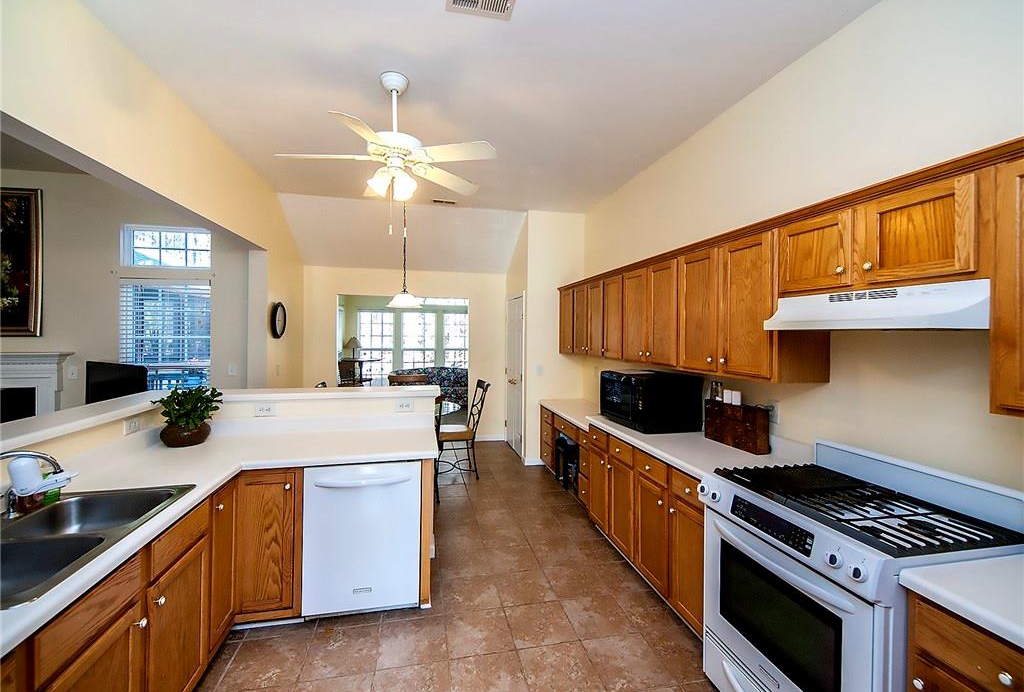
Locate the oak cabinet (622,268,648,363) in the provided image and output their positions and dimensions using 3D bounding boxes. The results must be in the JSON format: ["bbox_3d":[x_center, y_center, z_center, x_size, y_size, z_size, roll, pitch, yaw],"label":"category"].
[{"bbox_3d":[1.137,-0.234,3.343,0.321,0.730,0.380,1,1,-13],"label":"oak cabinet"}]

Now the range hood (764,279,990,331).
[{"bbox_3d":[1.470,-0.137,1.646,0.430,0.155,0.762,1,1,-13],"label":"range hood"}]

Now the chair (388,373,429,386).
[{"bbox_3d":[-1.293,0.906,5.111,0.485,1.045,0.550,1,1,-13],"label":"chair"}]

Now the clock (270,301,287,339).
[{"bbox_3d":[-2.563,-0.285,4.568,0.040,0.400,0.400,1,1,-12],"label":"clock"}]

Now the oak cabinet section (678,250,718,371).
[{"bbox_3d":[1.265,-0.205,2.524,0.333,0.724,0.365,-1,2,-13],"label":"oak cabinet section"}]

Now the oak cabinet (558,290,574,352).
[{"bbox_3d":[0.795,-0.279,4.866,0.325,0.740,0.400,1,1,-12],"label":"oak cabinet"}]

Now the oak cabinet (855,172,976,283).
[{"bbox_3d":[1.546,-0.384,1.484,0.325,0.315,0.370,1,1,-12],"label":"oak cabinet"}]

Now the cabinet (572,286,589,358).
[{"bbox_3d":[0.886,-0.265,4.456,0.325,0.735,0.370,1,1,-12],"label":"cabinet"}]

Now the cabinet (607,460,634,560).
[{"bbox_3d":[1.054,1.105,2.914,0.635,0.595,0.375,1,1,-12],"label":"cabinet"}]

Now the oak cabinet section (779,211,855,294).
[{"bbox_3d":[1.426,-0.390,1.790,0.333,0.316,0.337,-1,2,-13],"label":"oak cabinet section"}]

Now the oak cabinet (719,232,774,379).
[{"bbox_3d":[1.380,-0.204,2.223,0.325,0.735,0.375,1,1,-12],"label":"oak cabinet"}]

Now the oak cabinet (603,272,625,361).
[{"bbox_3d":[1.051,-0.244,3.724,0.321,0.730,0.360,1,1,-13],"label":"oak cabinet"}]

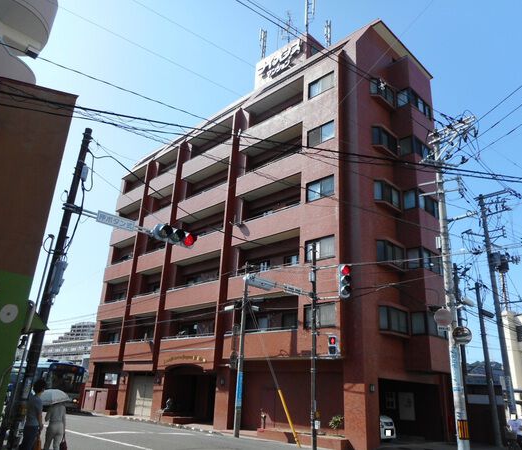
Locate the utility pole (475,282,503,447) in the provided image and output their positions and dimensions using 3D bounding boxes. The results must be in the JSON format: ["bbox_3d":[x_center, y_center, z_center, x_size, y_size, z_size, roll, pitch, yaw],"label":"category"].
[{"bbox_3d":[11.225,6.645,21.378,0.300,7.686,0.300,21,-26,-41],"label":"utility pole"}]

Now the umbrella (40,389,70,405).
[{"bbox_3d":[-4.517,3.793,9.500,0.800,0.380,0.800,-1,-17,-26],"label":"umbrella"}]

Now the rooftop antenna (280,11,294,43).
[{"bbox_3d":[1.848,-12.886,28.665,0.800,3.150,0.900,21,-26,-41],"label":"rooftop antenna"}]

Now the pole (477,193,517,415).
[{"bbox_3d":[12.517,4.394,22.821,0.420,13.154,0.420,21,-26,-40],"label":"pole"}]

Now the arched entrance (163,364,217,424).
[{"bbox_3d":[-3.274,8.642,22.200,4.262,2.822,1.008,-17,-29,42],"label":"arched entrance"}]

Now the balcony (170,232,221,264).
[{"bbox_3d":[-3.267,1.429,25.988,1.197,1.140,5.515,21,-26,-40],"label":"balcony"}]

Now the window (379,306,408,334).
[{"bbox_3d":[5.502,3.957,17.813,0.410,1.090,1.740,-17,-28,42],"label":"window"}]

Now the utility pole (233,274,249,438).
[{"bbox_3d":[-0.834,5.404,18.544,0.280,6.710,0.280,2,-20,1],"label":"utility pole"}]

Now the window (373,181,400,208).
[{"bbox_3d":[5.785,-1.348,19.808,0.410,1.090,1.712,-17,-28,42],"label":"window"}]

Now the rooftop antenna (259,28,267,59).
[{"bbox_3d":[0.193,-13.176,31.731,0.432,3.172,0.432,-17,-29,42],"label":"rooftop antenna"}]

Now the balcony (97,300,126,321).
[{"bbox_3d":[-9.941,6.082,30.511,4.480,1.158,1.066,-17,-29,42],"label":"balcony"}]

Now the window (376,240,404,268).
[{"bbox_3d":[5.699,1.356,18.860,1.680,1.064,0.462,21,-26,-41],"label":"window"}]

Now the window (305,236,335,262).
[{"bbox_3d":[2.540,1.045,18.480,1.551,0.958,0.150,-17,-28,42],"label":"window"}]

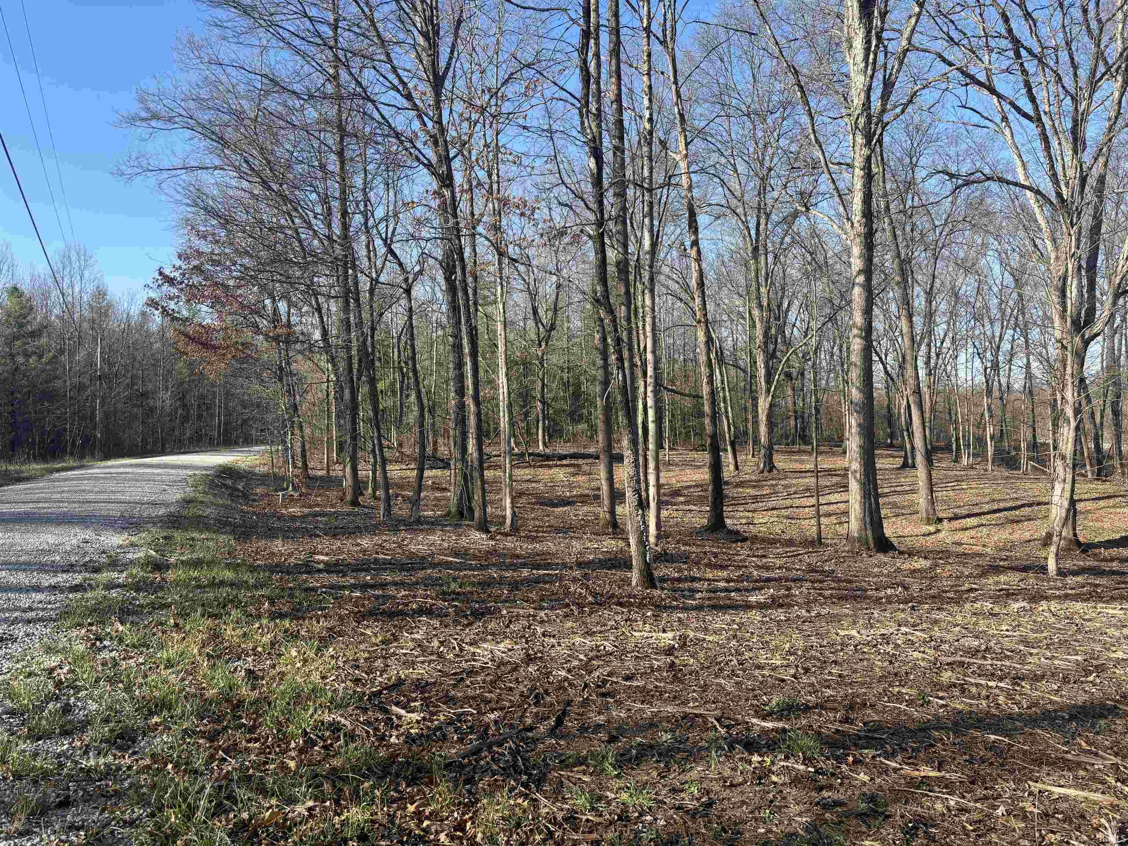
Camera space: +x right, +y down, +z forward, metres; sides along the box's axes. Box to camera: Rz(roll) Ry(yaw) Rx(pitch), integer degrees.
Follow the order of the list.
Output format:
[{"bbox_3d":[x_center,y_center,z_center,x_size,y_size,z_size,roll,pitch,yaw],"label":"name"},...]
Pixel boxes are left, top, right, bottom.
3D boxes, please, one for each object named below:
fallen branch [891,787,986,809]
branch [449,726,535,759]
[{"bbox_3d":[1.629,1.633,3.688,0.364,0.022,0.038,0,-1,31],"label":"fallen branch"},{"bbox_3d":[-0.356,1.627,4.309,0.065,0.050,0.501,-1,-1,45],"label":"branch"}]

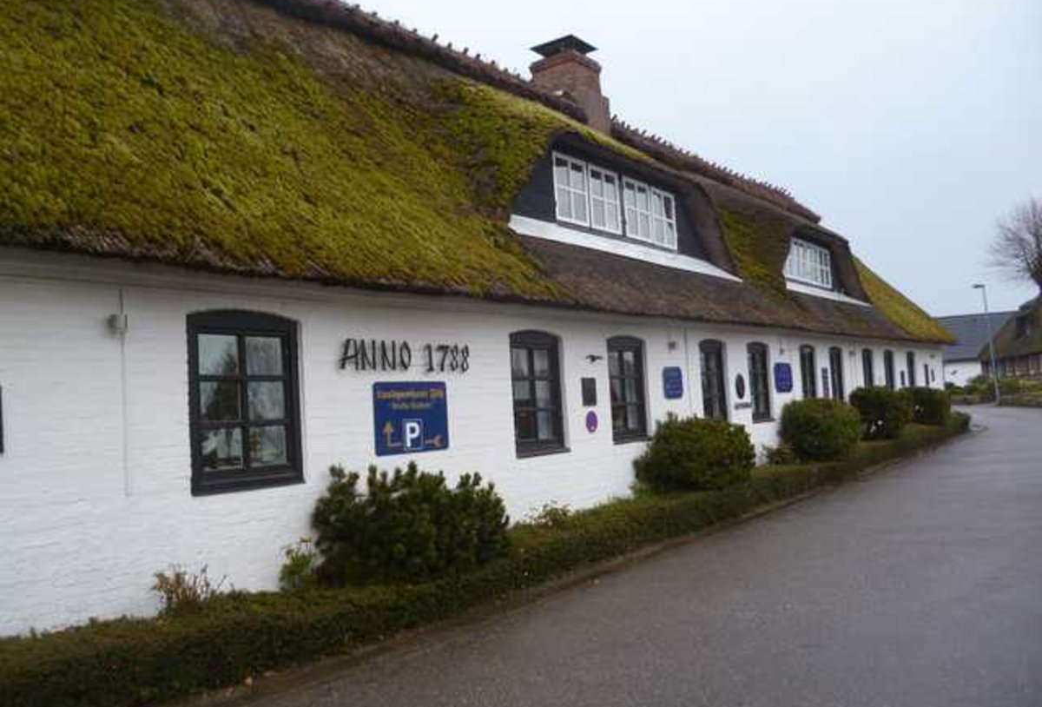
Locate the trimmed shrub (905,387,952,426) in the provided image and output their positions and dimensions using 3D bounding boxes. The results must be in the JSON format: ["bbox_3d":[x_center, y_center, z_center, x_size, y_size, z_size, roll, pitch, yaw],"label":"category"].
[{"bbox_3d":[11.601,1.630,24.092,1.300,1.300,2.600,-6,-5,37],"label":"trimmed shrub"}]

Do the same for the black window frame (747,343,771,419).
[{"bbox_3d":[4.215,0.524,14.963,0.142,1.422,0.991,-6,-5,38],"label":"black window frame"}]

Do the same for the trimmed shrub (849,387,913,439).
[{"bbox_3d":[7.720,1.288,18.234,1.180,1.133,1.239,-6,-5,38],"label":"trimmed shrub"}]

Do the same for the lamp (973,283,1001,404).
[{"bbox_3d":[26.532,-0.544,48.000,0.800,6.750,0.250,-2,-4,-18],"label":"lamp"}]

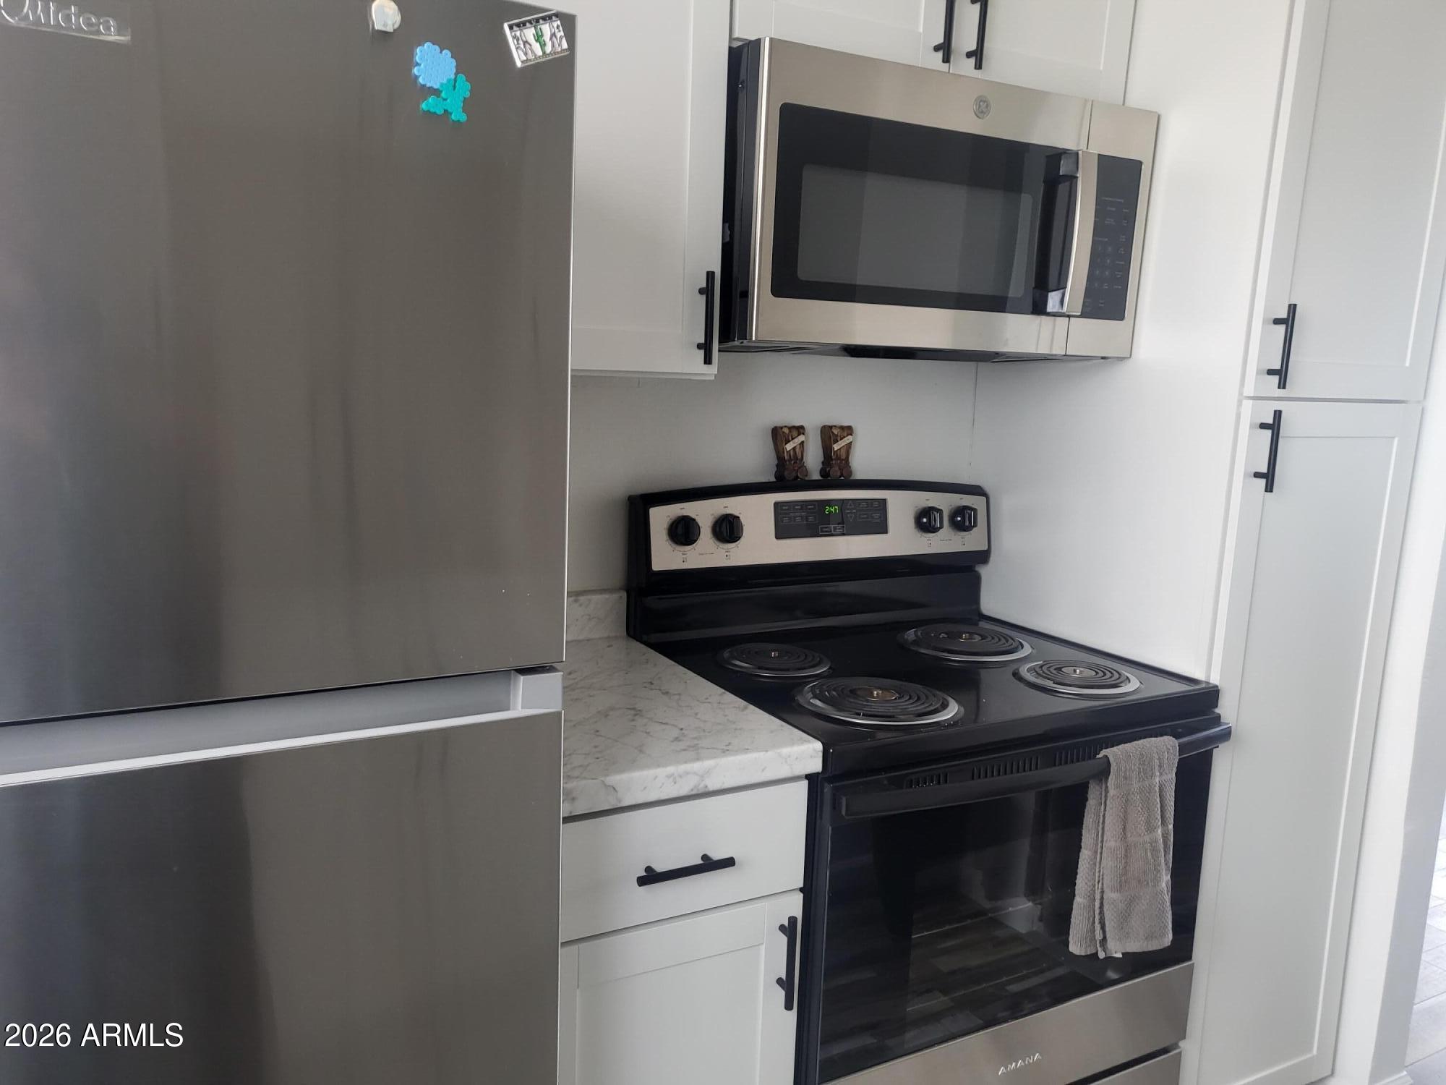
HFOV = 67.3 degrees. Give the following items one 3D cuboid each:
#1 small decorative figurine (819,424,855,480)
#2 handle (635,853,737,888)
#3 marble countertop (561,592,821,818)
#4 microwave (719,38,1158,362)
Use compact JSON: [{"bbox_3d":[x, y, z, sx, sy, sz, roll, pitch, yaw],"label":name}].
[{"bbox_3d":[0.211,-0.169,2.031,0.049,0.097,0.038,-3,10,-28],"label":"small decorative figurine"},{"bbox_3d":[-0.051,0.391,1.315,0.130,0.013,0.035,-3,10,-28],"label":"handle"},{"bbox_3d":[-0.195,0.196,1.562,0.391,0.117,0.635,-3,10,-28],"label":"marble countertop"},{"bbox_3d":[0.298,-0.517,1.820,0.756,0.414,0.435,-3,10,-28],"label":"microwave"}]

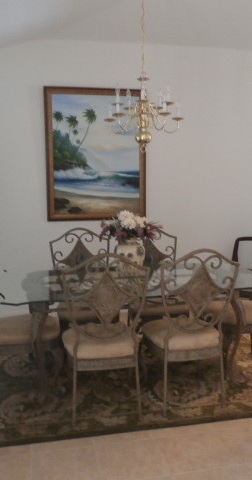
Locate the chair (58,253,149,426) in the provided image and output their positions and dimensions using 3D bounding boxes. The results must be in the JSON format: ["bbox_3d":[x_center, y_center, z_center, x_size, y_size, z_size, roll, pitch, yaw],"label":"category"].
[{"bbox_3d":[-0.142,0.553,2.893,0.500,1.040,0.580,-1,8,-10],"label":"chair"}]

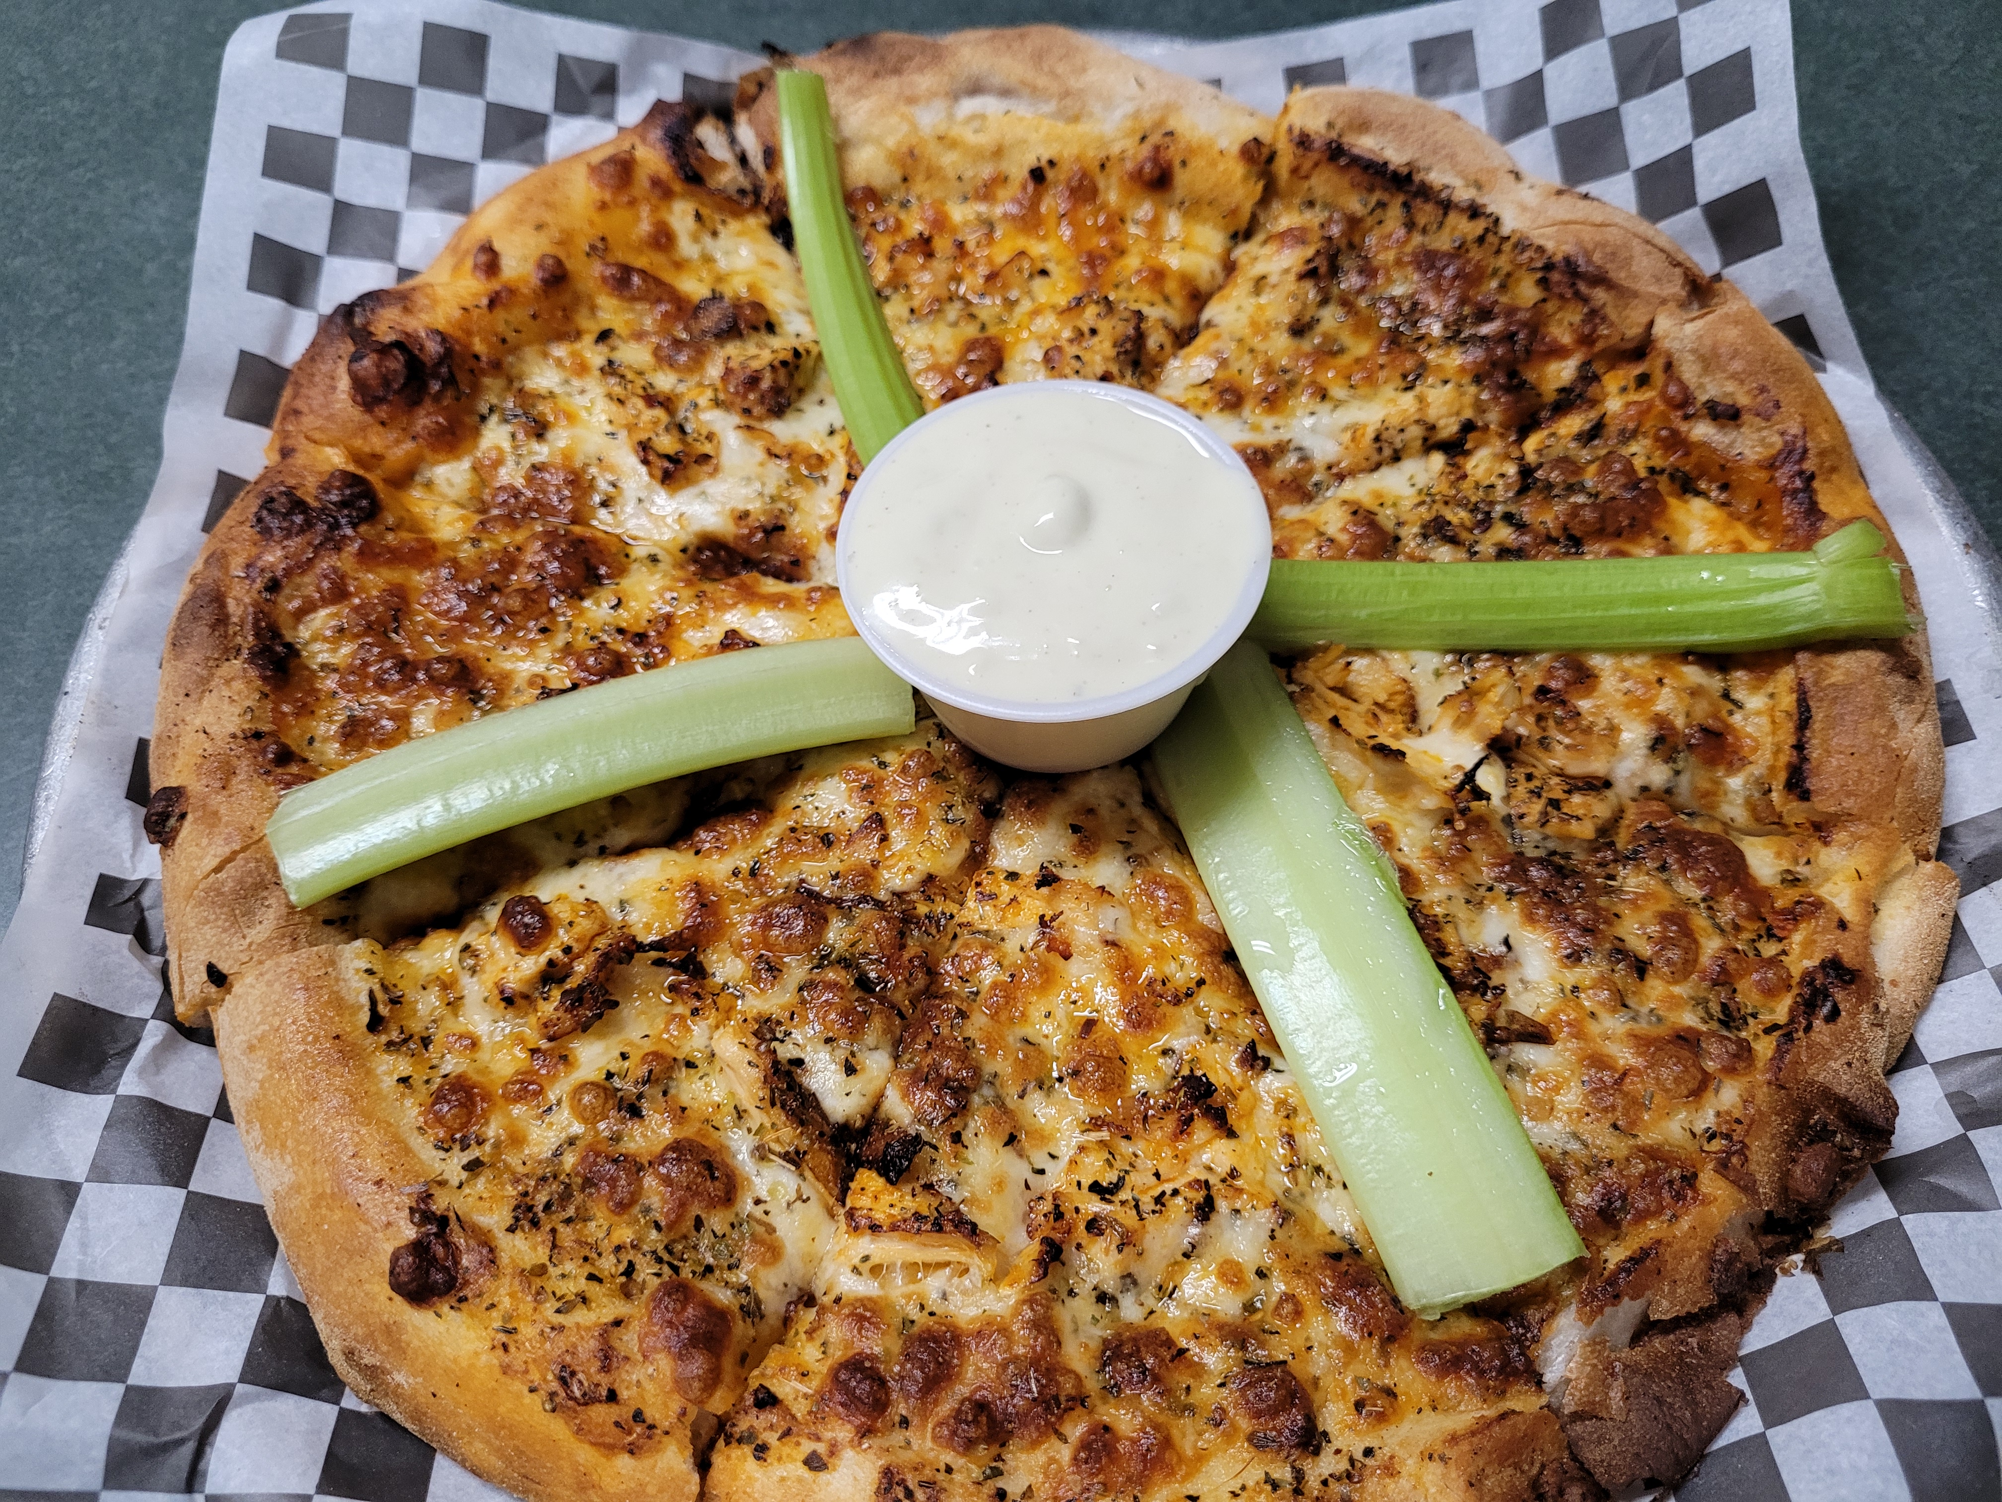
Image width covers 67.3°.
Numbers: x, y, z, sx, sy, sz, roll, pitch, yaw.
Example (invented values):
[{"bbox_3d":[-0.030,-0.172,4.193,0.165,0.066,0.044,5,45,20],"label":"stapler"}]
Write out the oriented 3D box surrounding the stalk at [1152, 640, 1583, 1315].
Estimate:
[{"bbox_3d":[0.051,0.031,0.227,0.026,0.012,0.101,-18,62,-8],"label":"stalk"}]

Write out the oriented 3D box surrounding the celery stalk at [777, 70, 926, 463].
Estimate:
[{"bbox_3d":[-0.029,-0.088,0.286,0.015,0.014,0.105,-12,70,-5],"label":"celery stalk"}]

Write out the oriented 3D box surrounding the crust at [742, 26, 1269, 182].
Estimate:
[{"bbox_3d":[0.000,-0.134,0.319,0.109,0.026,0.044,2,62,3],"label":"crust"}]

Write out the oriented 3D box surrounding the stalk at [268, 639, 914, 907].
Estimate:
[{"bbox_3d":[-0.063,0.003,0.236,0.096,0.015,0.020,-17,63,-9],"label":"stalk"}]

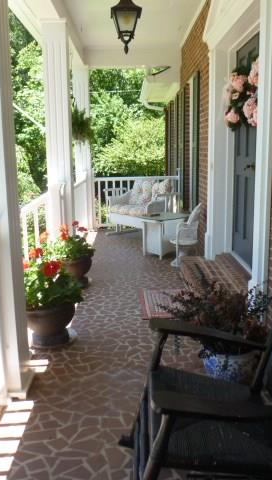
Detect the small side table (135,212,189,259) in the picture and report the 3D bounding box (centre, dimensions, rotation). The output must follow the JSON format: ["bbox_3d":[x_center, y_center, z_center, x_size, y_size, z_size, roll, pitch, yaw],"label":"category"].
[{"bbox_3d":[0.364,-0.081,6.211,0.680,0.510,0.580,-11,15,-41],"label":"small side table"}]

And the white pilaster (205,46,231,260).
[{"bbox_3d":[0.878,-0.911,4.908,0.250,2.270,0.250,-1,11,-1],"label":"white pilaster"}]

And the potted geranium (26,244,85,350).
[{"bbox_3d":[-0.617,0.410,3.314,0.430,0.700,0.430,-1,11,-1],"label":"potted geranium"}]

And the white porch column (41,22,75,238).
[{"bbox_3d":[-0.878,-1.035,5.219,0.290,2.815,0.290,-1,11,-1],"label":"white porch column"}]

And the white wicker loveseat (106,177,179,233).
[{"bbox_3d":[0.098,-0.528,7.369,0.760,0.950,1.140,-10,14,-37],"label":"white wicker loveseat"}]

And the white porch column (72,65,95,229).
[{"bbox_3d":[-0.949,-1.584,8.021,0.290,2.815,0.290,-1,11,-1],"label":"white porch column"}]

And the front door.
[{"bbox_3d":[1.077,-0.813,4.312,0.060,2.100,0.910,-1,11,-1],"label":"front door"}]

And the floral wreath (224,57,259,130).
[{"bbox_3d":[1.003,-1.340,4.125,0.180,0.620,0.620,-1,11,-1],"label":"floral wreath"}]

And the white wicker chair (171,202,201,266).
[{"bbox_3d":[0.629,-0.089,5.583,0.440,0.760,0.460,3,12,18],"label":"white wicker chair"}]

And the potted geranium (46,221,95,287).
[{"bbox_3d":[-0.645,0.149,4.683,0.450,0.690,0.450,-1,11,-1],"label":"potted geranium"}]

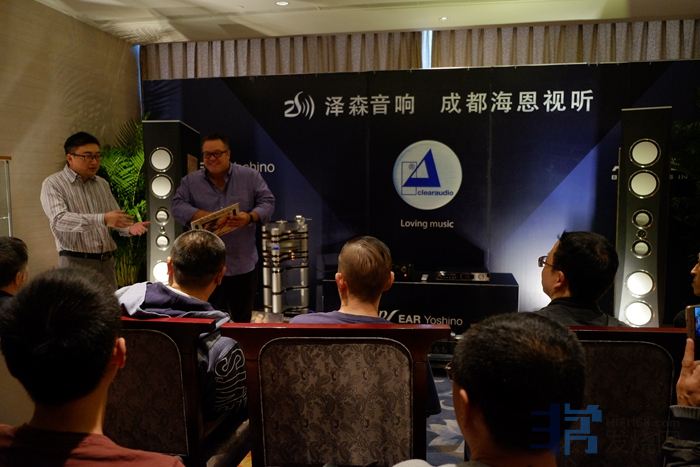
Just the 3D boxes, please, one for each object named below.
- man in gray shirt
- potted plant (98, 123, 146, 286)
[{"bbox_3d":[-1.510,0.294,3.248,0.540,1.730,0.500,4,5,43],"label":"man in gray shirt"},{"bbox_3d":[-1.930,0.038,4.834,0.700,2.020,0.700,0,4,0],"label":"potted plant"}]

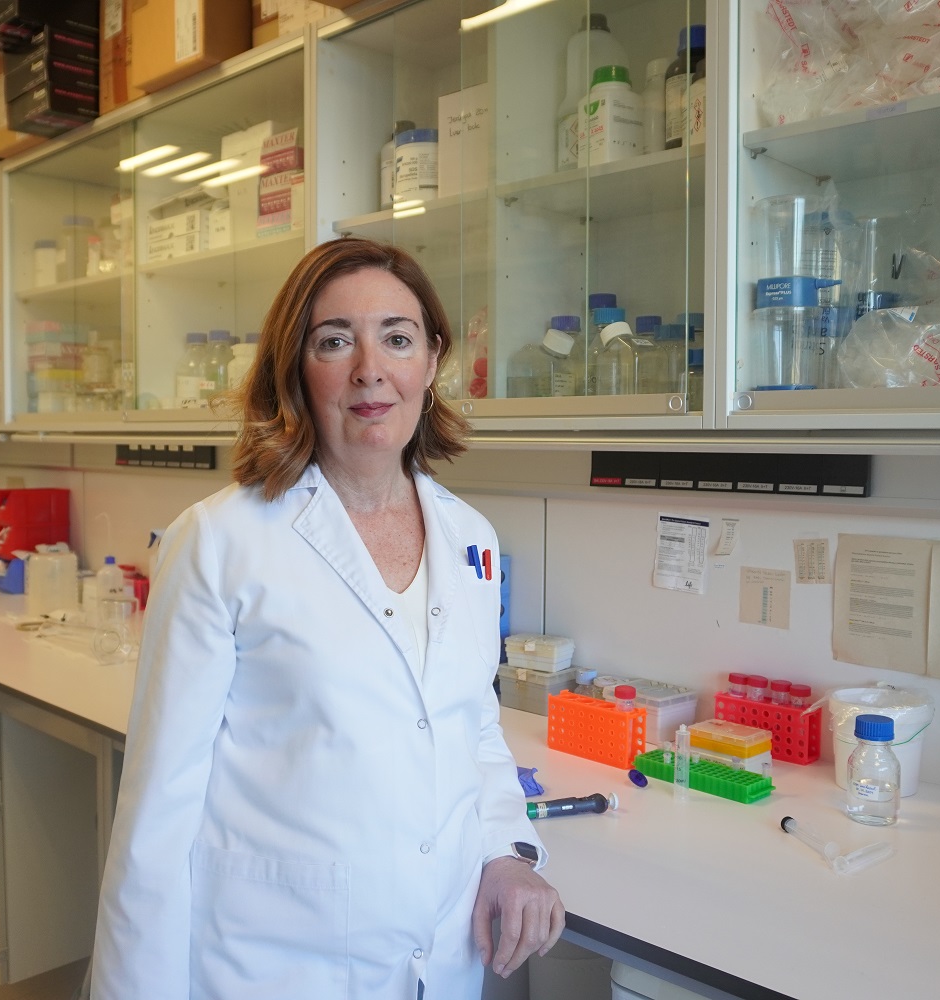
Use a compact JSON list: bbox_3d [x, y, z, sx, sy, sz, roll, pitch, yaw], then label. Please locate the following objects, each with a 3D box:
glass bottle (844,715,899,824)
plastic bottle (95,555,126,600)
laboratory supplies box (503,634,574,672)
[{"bbox_3d":[0.582,0.388,1.498,0.069,0.142,0.069,4,5,44],"label":"glass bottle"},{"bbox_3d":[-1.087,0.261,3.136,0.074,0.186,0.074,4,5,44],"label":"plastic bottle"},{"bbox_3d":[0.141,0.310,2.102,0.117,0.054,0.076,3,4,35],"label":"laboratory supplies box"}]

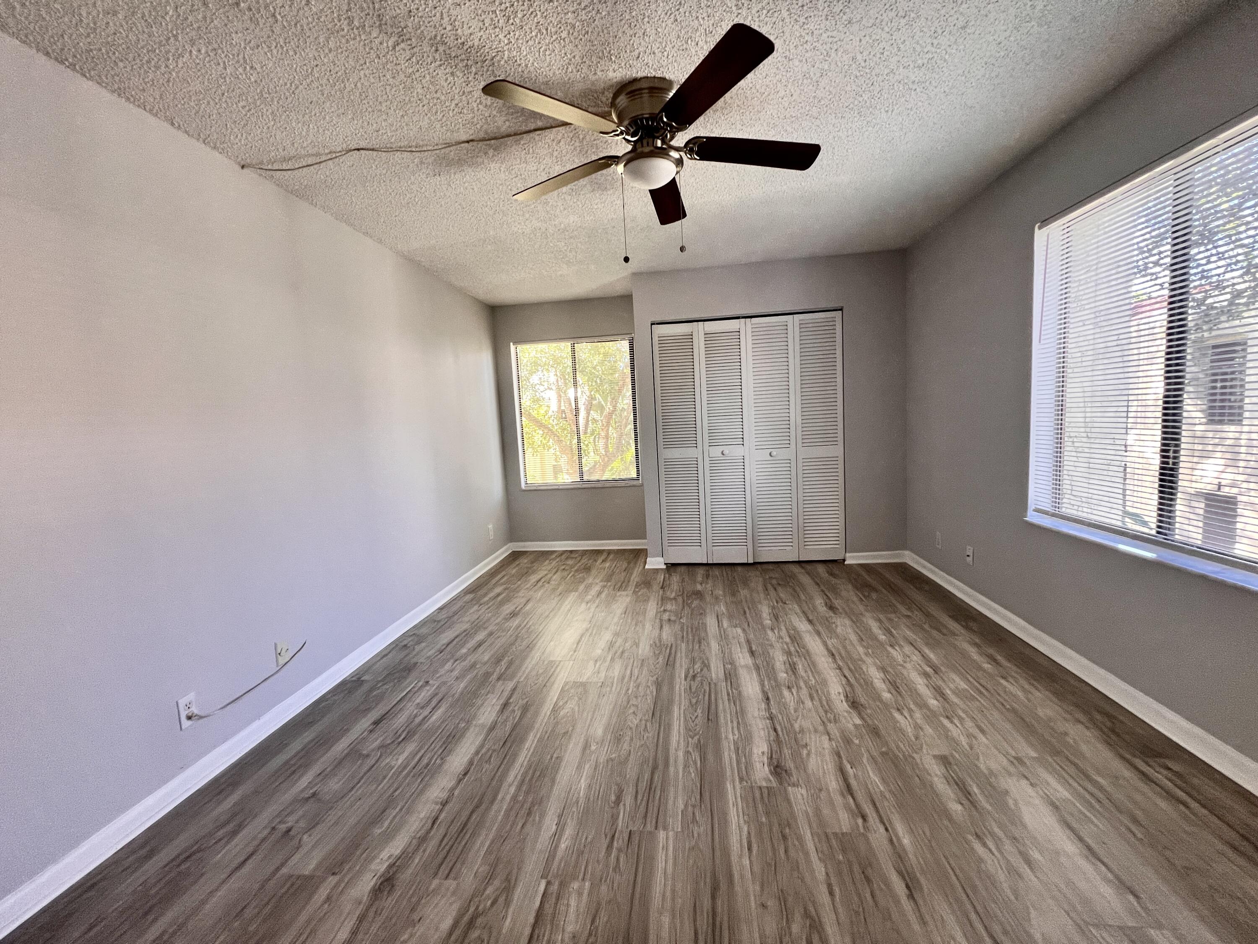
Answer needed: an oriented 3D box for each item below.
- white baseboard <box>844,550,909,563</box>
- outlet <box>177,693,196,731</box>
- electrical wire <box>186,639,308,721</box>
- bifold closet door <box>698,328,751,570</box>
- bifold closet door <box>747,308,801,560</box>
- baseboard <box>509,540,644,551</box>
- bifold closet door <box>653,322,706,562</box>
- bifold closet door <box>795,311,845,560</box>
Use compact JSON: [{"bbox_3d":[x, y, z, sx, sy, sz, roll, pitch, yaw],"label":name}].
[{"bbox_3d":[2.028,0.703,3.879,0.478,0.088,0.015,-2,6,7],"label":"white baseboard"},{"bbox_3d":[-1.635,0.883,1.756,0.008,0.115,0.067,-2,6,7],"label":"outlet"},{"bbox_3d":[-1.590,0.887,2.024,0.035,0.069,0.562,-2,6,7],"label":"electrical wire"},{"bbox_3d":[0.815,-0.229,3.950,0.371,2.016,0.030,-2,6,7],"label":"bifold closet door"},{"bbox_3d":[1.187,-0.246,3.902,0.379,2.016,0.030,-2,6,7],"label":"bifold closet door"},{"bbox_3d":[-0.503,0.748,4.806,1.451,0.088,0.015,-2,6,7],"label":"baseboard"},{"bbox_3d":[0.440,-0.213,3.997,0.385,2.016,0.030,-2,6,7],"label":"bifold closet door"},{"bbox_3d":[1.557,-0.262,3.855,0.368,2.016,0.030,-2,6,7],"label":"bifold closet door"}]

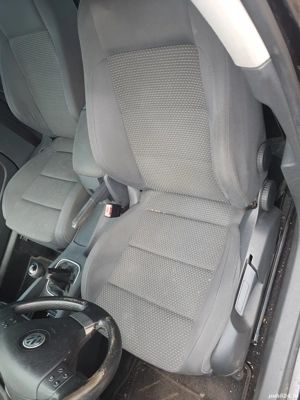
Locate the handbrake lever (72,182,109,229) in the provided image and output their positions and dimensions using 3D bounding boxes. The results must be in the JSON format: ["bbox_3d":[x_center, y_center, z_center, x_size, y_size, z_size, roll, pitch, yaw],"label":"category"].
[{"bbox_3d":[-0.218,0.007,1.133,0.036,0.052,0.235,11,55,33],"label":"handbrake lever"}]

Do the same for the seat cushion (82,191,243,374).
[{"bbox_3d":[0.053,0.208,0.980,0.478,0.165,0.515,11,61,33],"label":"seat cushion"}]

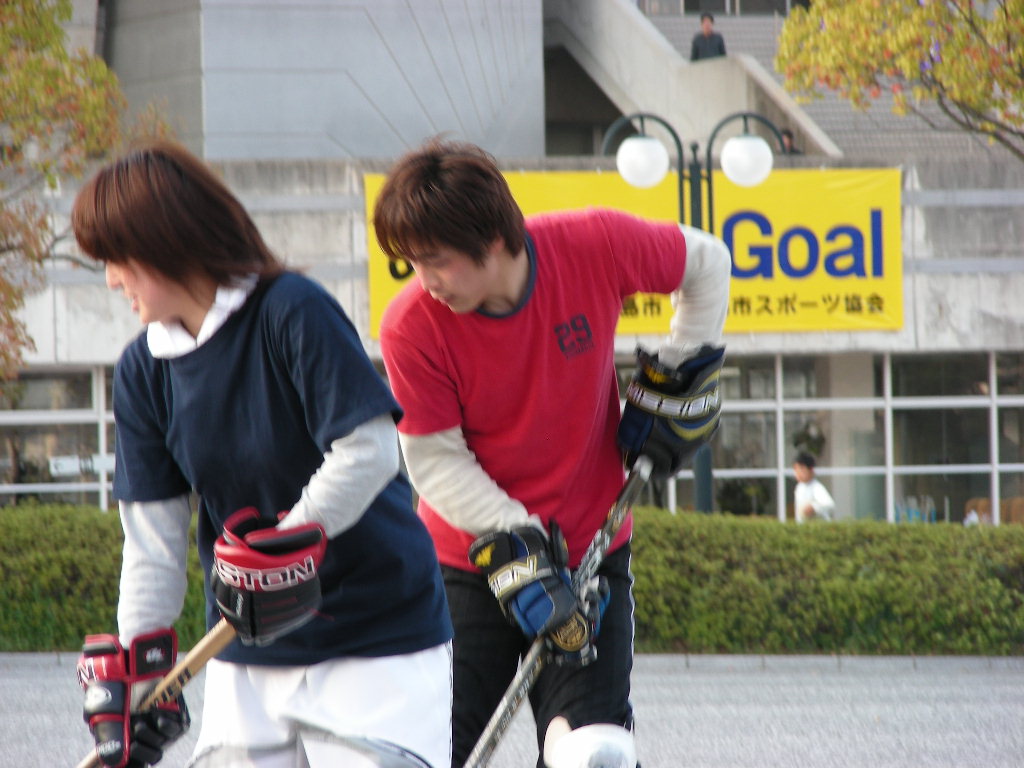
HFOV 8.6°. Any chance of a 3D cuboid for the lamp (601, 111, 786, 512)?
[{"bbox_3d":[1.500,-0.032,54.000,1.470,4.280,0.420,-1,-1,-10],"label":"lamp"}]

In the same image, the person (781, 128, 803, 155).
[{"bbox_3d":[3.235,-2.121,78.984,0.470,1.680,0.320,-2,-1,34],"label":"person"}]

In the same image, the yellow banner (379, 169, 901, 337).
[{"bbox_3d":[1.341,-1.408,73.000,6.070,1.770,0.050,-1,-1,-18],"label":"yellow banner"}]

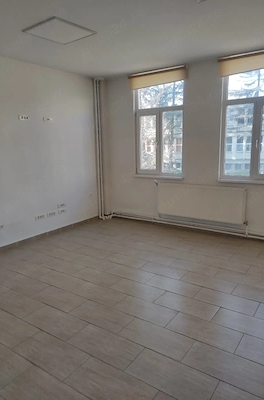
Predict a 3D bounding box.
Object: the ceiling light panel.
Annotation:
[{"bbox_3d":[-0.890,-2.051,3.547,0.605,0.035,0.605,6,13,34],"label":"ceiling light panel"}]

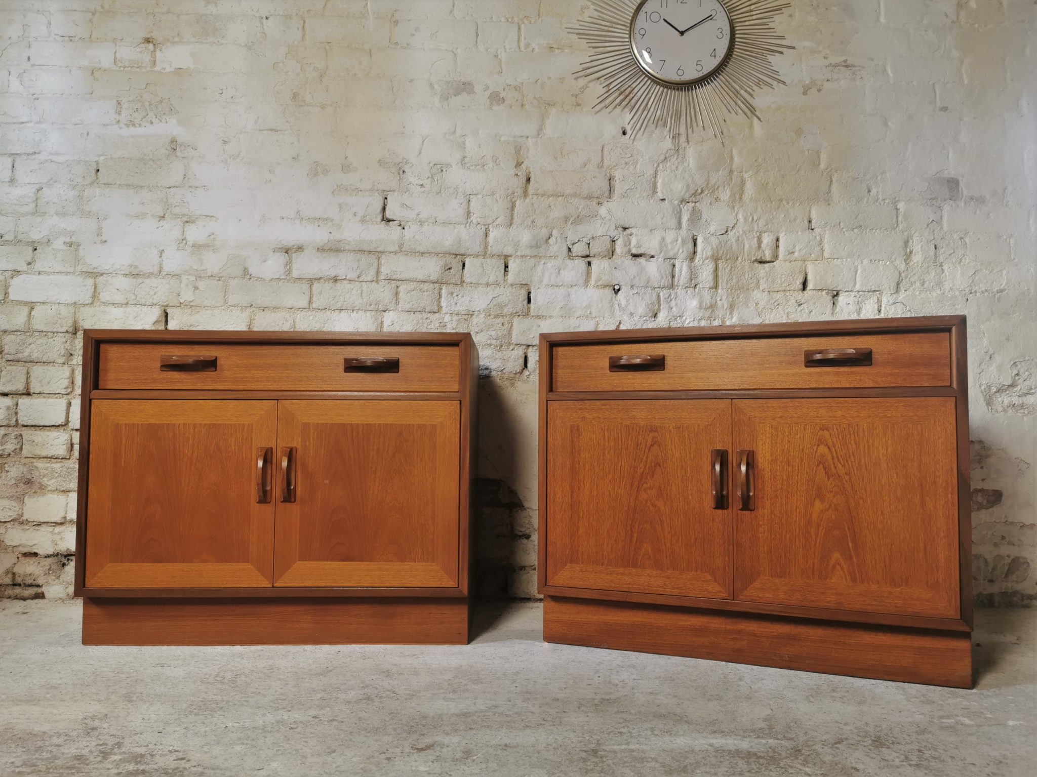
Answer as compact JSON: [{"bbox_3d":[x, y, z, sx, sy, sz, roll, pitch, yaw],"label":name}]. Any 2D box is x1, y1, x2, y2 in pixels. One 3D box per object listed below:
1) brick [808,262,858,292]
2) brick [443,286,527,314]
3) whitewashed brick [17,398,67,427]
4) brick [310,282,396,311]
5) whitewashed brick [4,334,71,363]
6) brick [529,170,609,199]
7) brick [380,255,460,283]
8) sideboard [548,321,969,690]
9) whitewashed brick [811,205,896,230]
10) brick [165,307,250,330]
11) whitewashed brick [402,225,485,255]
[{"bbox_3d":[0.874,-0.308,2.310,0.142,0.083,0.130,1,-4,-2],"label":"brick"},{"bbox_3d":[-0.094,-0.245,2.309,0.234,0.075,0.105,1,-3,0],"label":"brick"},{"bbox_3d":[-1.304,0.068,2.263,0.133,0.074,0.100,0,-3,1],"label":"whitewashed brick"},{"bbox_3d":[-0.448,-0.247,2.245,0.229,0.078,0.110,1,-4,-2],"label":"brick"},{"bbox_3d":[-1.321,-0.109,2.273,0.184,0.076,0.100,0,-3,1],"label":"whitewashed brick"},{"bbox_3d":[0.144,-0.572,2.325,0.222,0.076,0.105,1,-3,0],"label":"brick"},{"bbox_3d":[-0.272,-0.332,2.313,0.224,0.075,0.105,1,-3,0],"label":"brick"},{"bbox_3d":[0.507,0.219,1.788,0.810,0.662,0.470,-1,-3,23],"label":"sideboard"},{"bbox_3d":[0.937,-0.475,2.314,0.242,0.071,0.110,1,-4,-2],"label":"whitewashed brick"},{"bbox_3d":[-0.855,-0.182,2.272,0.230,0.073,0.100,0,-3,1],"label":"brick"},{"bbox_3d":[-0.206,-0.406,2.277,0.223,0.077,0.100,0,-3,1],"label":"whitewashed brick"}]

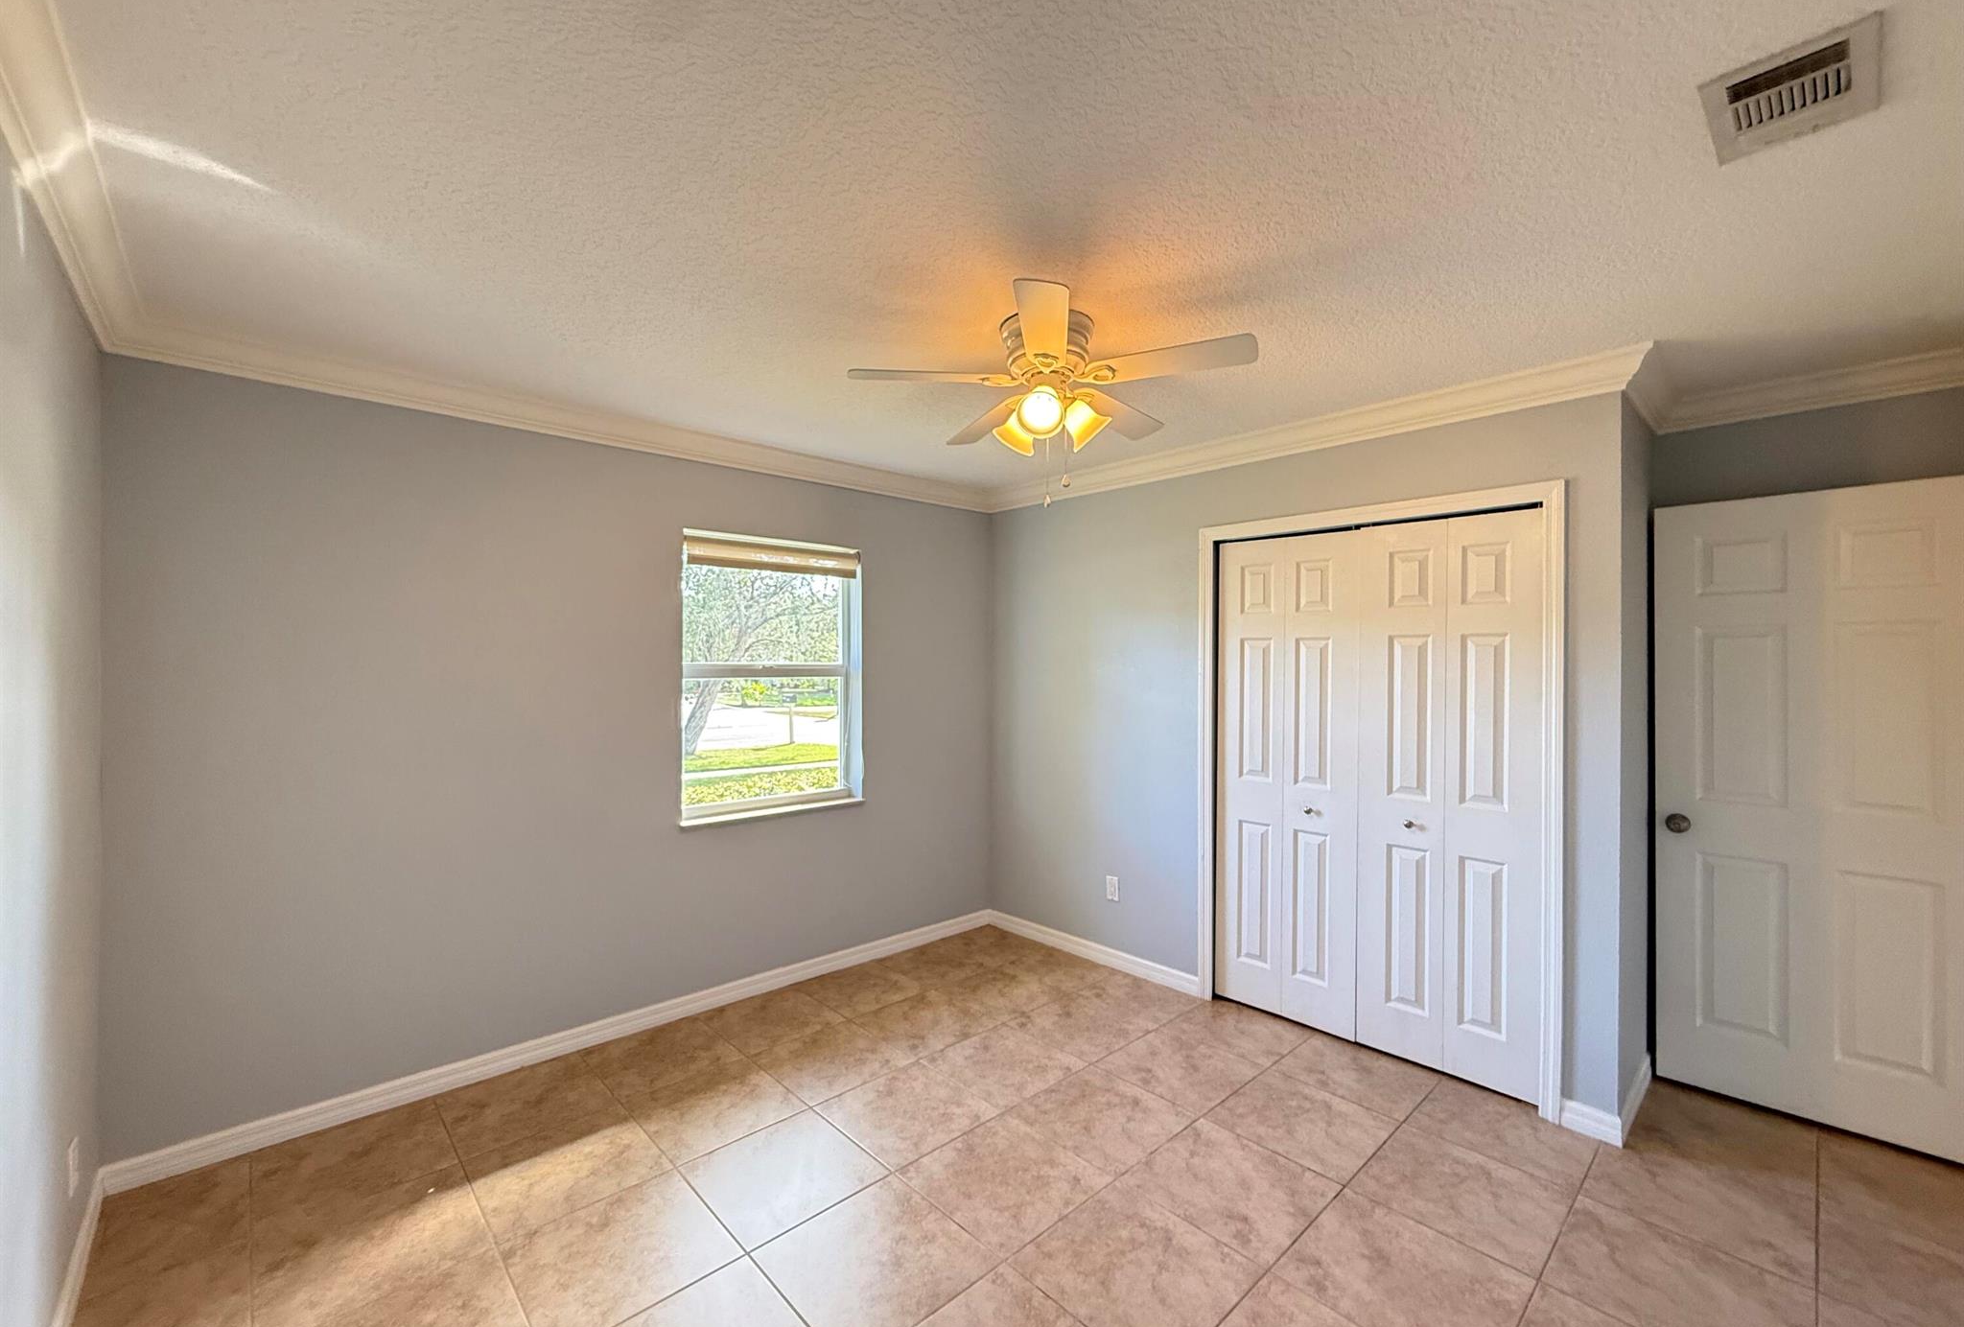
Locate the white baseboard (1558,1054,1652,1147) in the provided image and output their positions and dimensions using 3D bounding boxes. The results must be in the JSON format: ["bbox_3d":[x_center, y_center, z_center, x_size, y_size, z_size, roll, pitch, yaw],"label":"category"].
[{"bbox_3d":[2.144,1.459,2.720,0.601,0.084,0.163,0,0,-43],"label":"white baseboard"}]

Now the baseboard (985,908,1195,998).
[{"bbox_3d":[0.505,1.446,4.044,0.020,0.083,1.329,0,0,-43],"label":"baseboard"}]

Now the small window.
[{"bbox_3d":[-0.954,0.055,3.649,0.904,1.226,0.125,0,0,-43],"label":"small window"}]

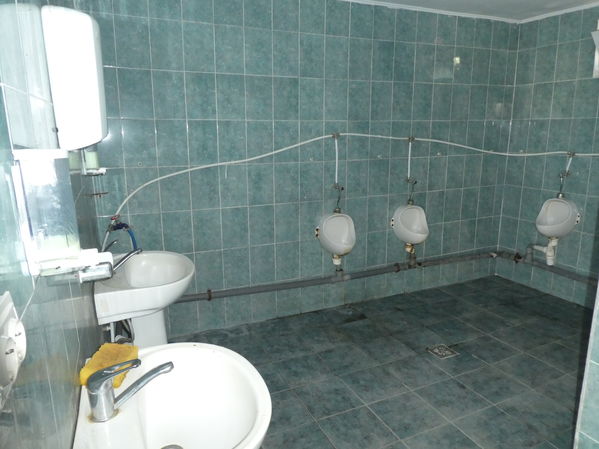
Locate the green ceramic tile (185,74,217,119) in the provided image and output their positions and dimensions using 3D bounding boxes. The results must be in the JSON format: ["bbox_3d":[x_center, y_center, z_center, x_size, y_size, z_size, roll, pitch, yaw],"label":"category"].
[{"bbox_3d":[-0.648,-0.842,2.743,0.200,0.300,0.010,-6,14,-23],"label":"green ceramic tile"}]

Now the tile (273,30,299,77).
[{"bbox_3d":[-0.095,-1.187,2.895,0.200,0.300,0.010,-6,13,-22],"label":"tile"}]

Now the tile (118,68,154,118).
[{"bbox_3d":[-1.017,-0.805,2.588,0.200,0.300,0.010,-6,13,-22],"label":"tile"}]

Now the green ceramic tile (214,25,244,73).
[{"bbox_3d":[-0.461,-1.147,2.731,0.198,0.297,0.010,-6,14,-22],"label":"green ceramic tile"}]

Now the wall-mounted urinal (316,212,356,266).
[{"bbox_3d":[0.331,0.114,3.184,0.330,0.375,0.265,-6,14,-23],"label":"wall-mounted urinal"}]

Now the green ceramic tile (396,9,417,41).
[{"bbox_3d":[0.824,-1.535,3.216,0.200,0.227,0.010,-6,13,-22],"label":"green ceramic tile"}]

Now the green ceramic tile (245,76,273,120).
[{"bbox_3d":[-0.276,-0.878,2.892,0.200,0.300,0.010,-6,13,-22],"label":"green ceramic tile"}]

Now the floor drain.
[{"bbox_3d":[0.957,0.851,2.769,0.144,0.010,0.144,-6,14,-23],"label":"floor drain"}]

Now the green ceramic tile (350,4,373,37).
[{"bbox_3d":[0.452,-1.491,3.041,0.198,0.235,0.010,-6,14,-23],"label":"green ceramic tile"}]

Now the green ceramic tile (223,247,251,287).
[{"bbox_3d":[-0.458,0.319,3.080,0.200,0.300,0.010,-6,14,-23],"label":"green ceramic tile"}]

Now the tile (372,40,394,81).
[{"bbox_3d":[0.642,-1.257,3.189,0.198,0.297,0.010,-6,14,-22],"label":"tile"}]

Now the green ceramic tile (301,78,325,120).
[{"bbox_3d":[0.092,-0.916,3.055,0.200,0.300,0.010,-6,14,-23],"label":"green ceramic tile"}]

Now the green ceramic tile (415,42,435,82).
[{"bbox_3d":[1.011,-1.295,3.348,0.200,0.300,0.010,-6,13,-22],"label":"green ceramic tile"}]

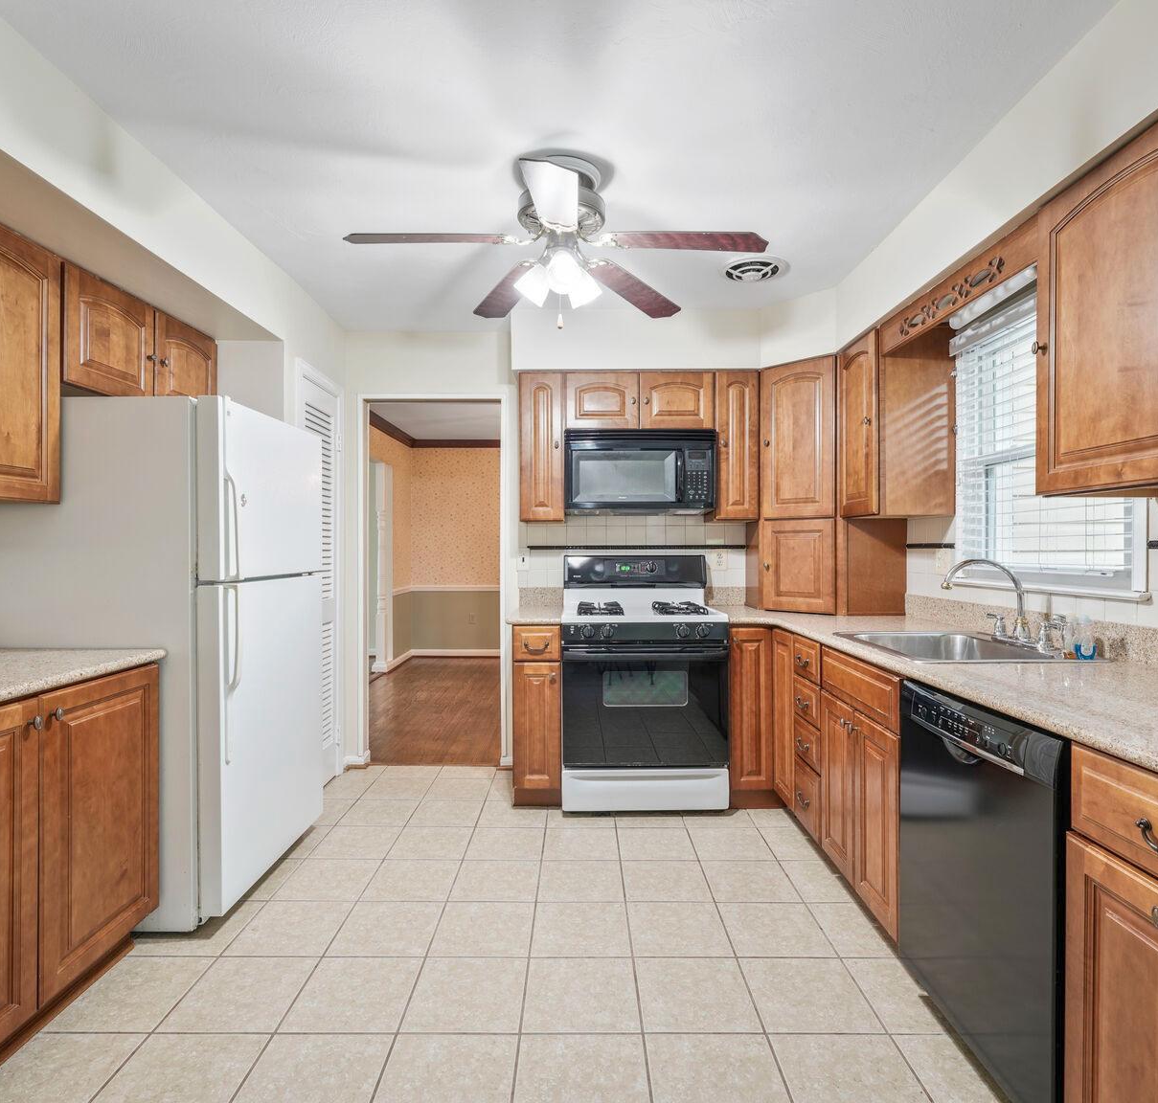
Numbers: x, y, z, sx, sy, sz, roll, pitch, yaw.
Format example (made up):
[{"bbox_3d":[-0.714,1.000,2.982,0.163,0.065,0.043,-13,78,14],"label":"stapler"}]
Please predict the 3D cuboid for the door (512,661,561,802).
[{"bbox_3d":[-0.191,0.822,3.010,0.222,0.620,0.030,0,0,0],"label":"door"}]

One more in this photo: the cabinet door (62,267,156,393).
[{"bbox_3d":[-1.580,-0.700,2.180,0.030,0.370,0.420,0,0,0],"label":"cabinet door"}]

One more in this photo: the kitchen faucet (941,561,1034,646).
[{"bbox_3d":[1.319,0.165,2.077,0.294,0.277,0.260,0,0,0],"label":"kitchen faucet"}]

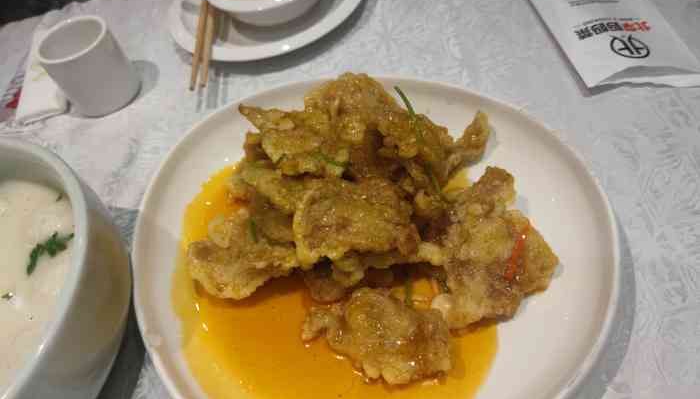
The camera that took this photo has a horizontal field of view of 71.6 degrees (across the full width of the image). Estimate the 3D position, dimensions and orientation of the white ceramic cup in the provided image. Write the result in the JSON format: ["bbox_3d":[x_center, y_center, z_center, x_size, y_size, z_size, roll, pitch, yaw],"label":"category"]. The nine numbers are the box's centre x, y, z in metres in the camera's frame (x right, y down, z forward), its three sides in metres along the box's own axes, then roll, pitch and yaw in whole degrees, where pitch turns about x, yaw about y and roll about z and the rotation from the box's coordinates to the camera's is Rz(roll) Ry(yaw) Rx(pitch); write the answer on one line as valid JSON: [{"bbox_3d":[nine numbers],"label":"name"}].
[{"bbox_3d":[-0.226,-0.116,0.424,0.062,0.059,0.062,-1,55,11],"label":"white ceramic cup"}]

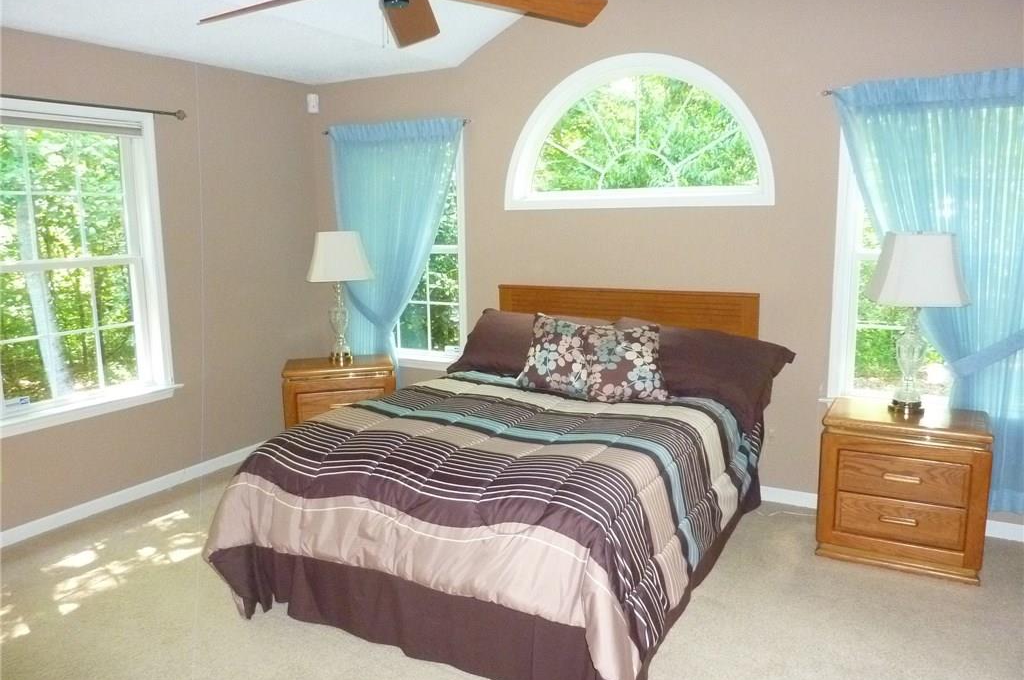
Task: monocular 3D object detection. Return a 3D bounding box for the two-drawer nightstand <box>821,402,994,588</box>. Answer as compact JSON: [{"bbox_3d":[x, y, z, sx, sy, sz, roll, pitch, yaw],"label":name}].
[{"bbox_3d":[1.746,0.642,3.318,0.631,0.626,0.450,4,11,29],"label":"two-drawer nightstand"}]

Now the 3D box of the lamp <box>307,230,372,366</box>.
[{"bbox_3d":[-1.075,-0.258,4.681,0.400,0.800,0.370,-3,10,-12],"label":"lamp"}]

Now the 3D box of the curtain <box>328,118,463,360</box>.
[{"bbox_3d":[-0.738,-0.403,4.844,1.070,1.975,0.110,4,11,29],"label":"curtain"}]

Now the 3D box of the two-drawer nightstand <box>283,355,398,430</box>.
[{"bbox_3d":[-1.079,0.460,4.710,0.631,0.626,0.450,-3,10,-12],"label":"two-drawer nightstand"}]

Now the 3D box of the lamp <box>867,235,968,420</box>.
[{"bbox_3d":[1.769,-0.068,3.252,0.400,0.795,0.370,4,11,29],"label":"lamp"}]

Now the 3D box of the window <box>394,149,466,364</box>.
[{"bbox_3d":[-0.712,-0.602,4.894,0.990,1.550,0.100,4,11,29],"label":"window"}]

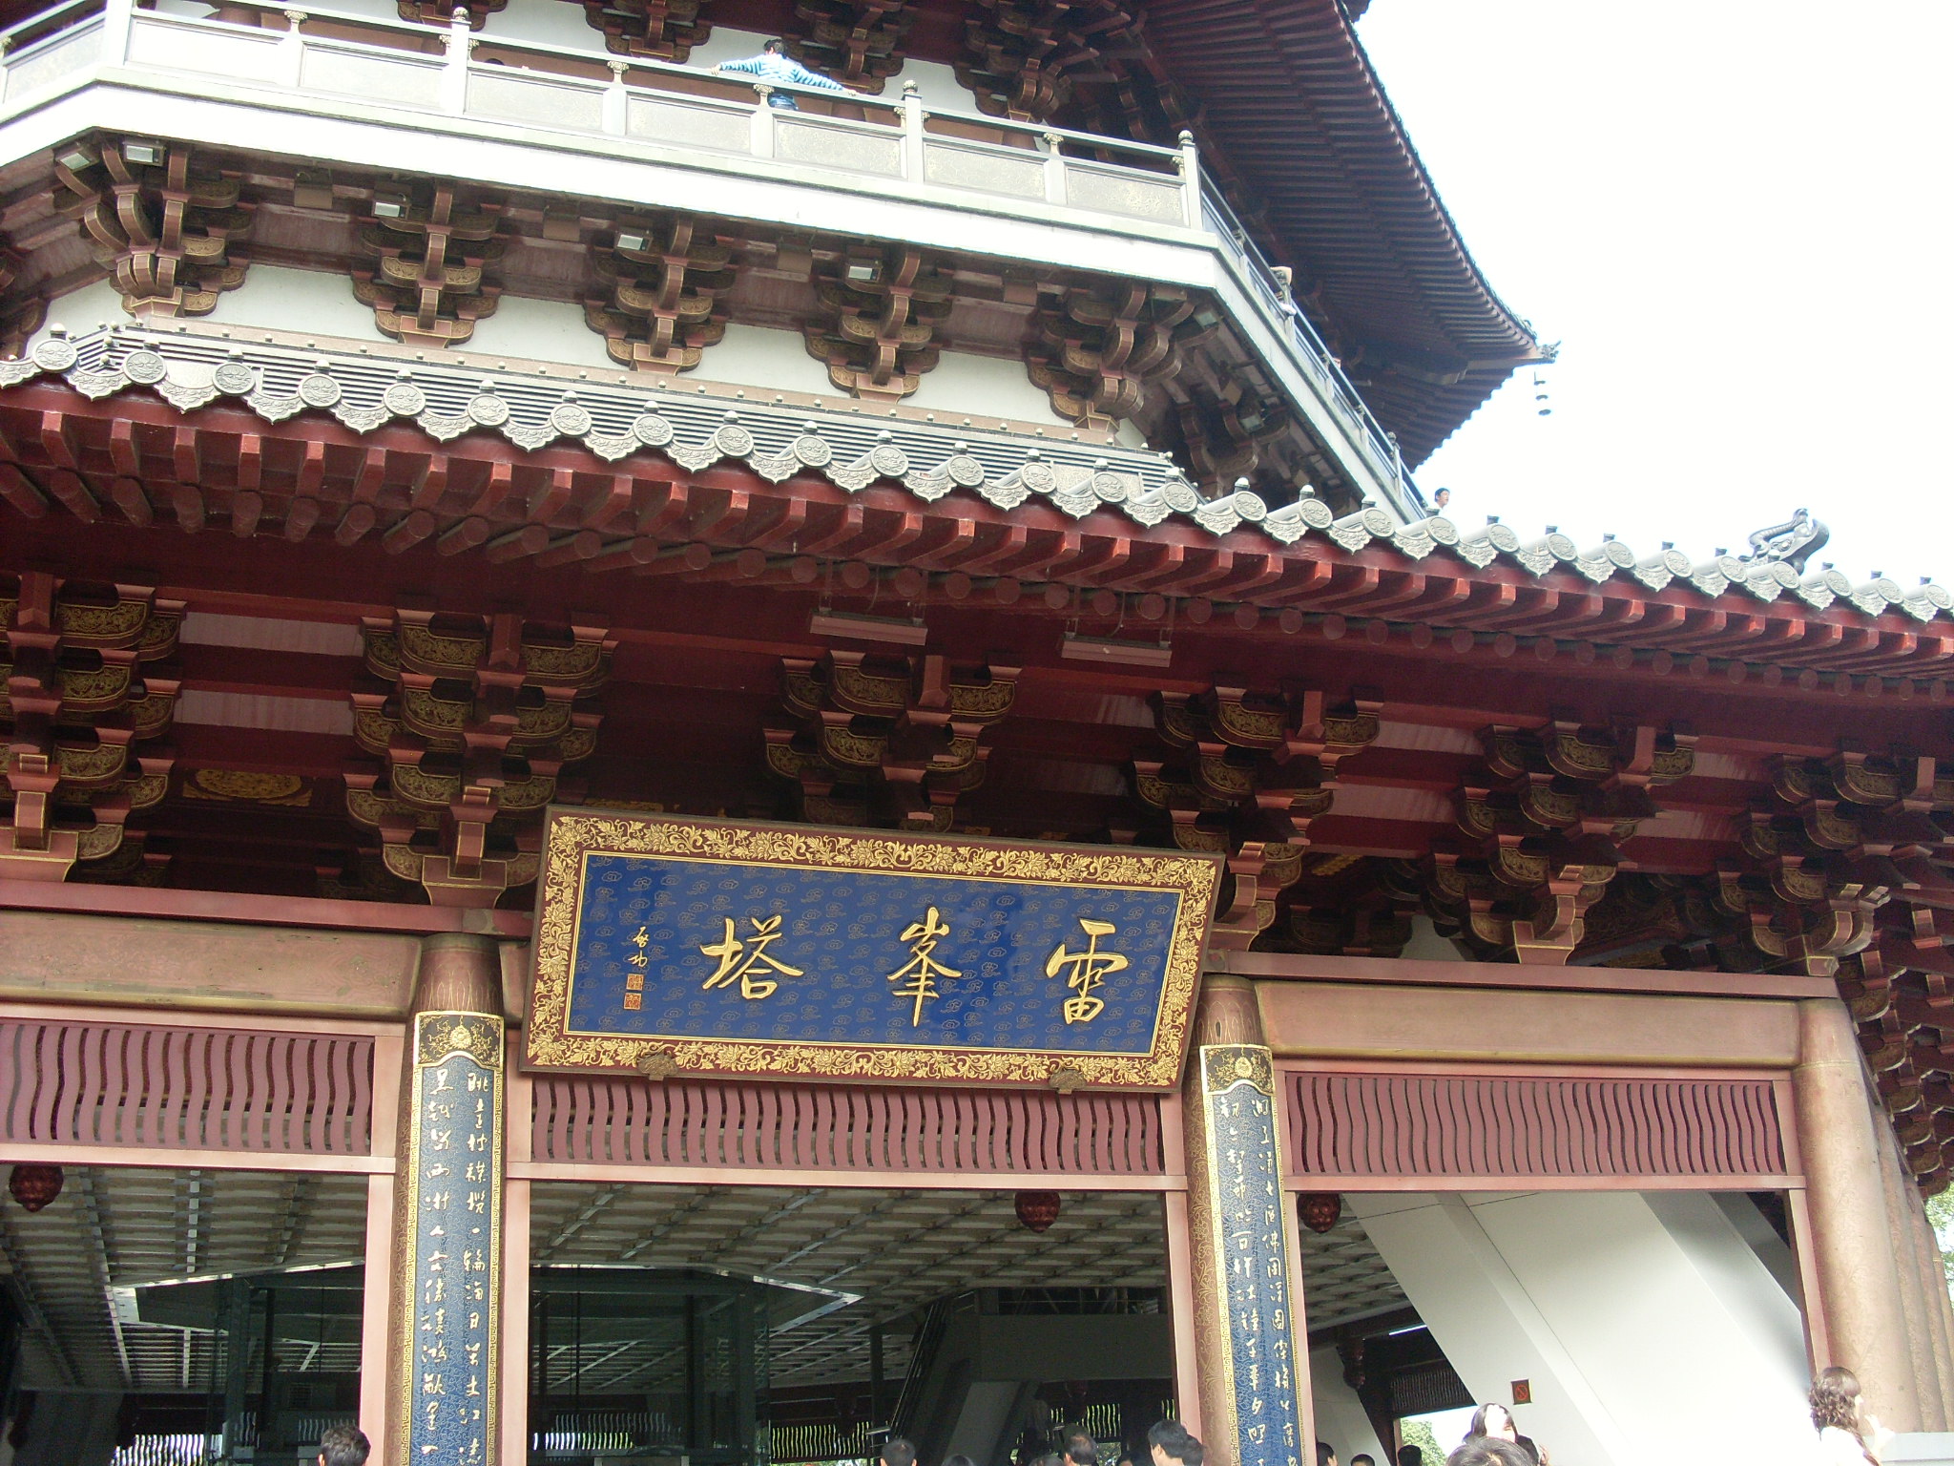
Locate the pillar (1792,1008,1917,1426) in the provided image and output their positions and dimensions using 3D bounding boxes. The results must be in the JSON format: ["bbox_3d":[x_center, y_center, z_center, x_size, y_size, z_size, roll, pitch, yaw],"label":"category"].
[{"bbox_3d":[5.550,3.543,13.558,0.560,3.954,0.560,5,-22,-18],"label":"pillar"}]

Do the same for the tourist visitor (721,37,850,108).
[{"bbox_3d":[-1.795,-5.740,19.834,1.380,1.680,0.450,5,-22,-18],"label":"tourist visitor"}]

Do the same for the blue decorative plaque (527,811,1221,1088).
[{"bbox_3d":[-0.523,1.210,11.627,3.781,1.459,0.130,5,13,-18],"label":"blue decorative plaque"}]

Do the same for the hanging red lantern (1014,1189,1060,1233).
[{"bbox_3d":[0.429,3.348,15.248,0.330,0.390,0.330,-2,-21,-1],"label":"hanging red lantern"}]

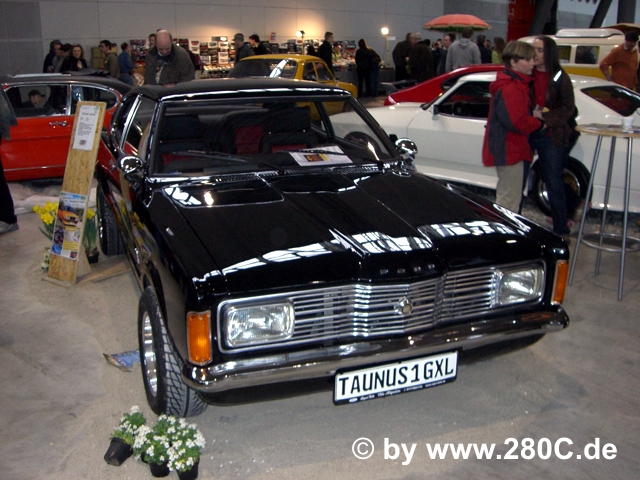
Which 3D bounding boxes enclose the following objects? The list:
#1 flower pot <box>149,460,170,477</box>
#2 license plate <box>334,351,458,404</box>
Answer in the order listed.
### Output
[{"bbox_3d":[-0.615,0.857,2.691,0.086,0.080,0.086,0,16,0],"label":"flower pot"},{"bbox_3d":[0.301,0.525,2.681,0.530,0.133,0.020,-6,16,-20],"label":"license plate"}]

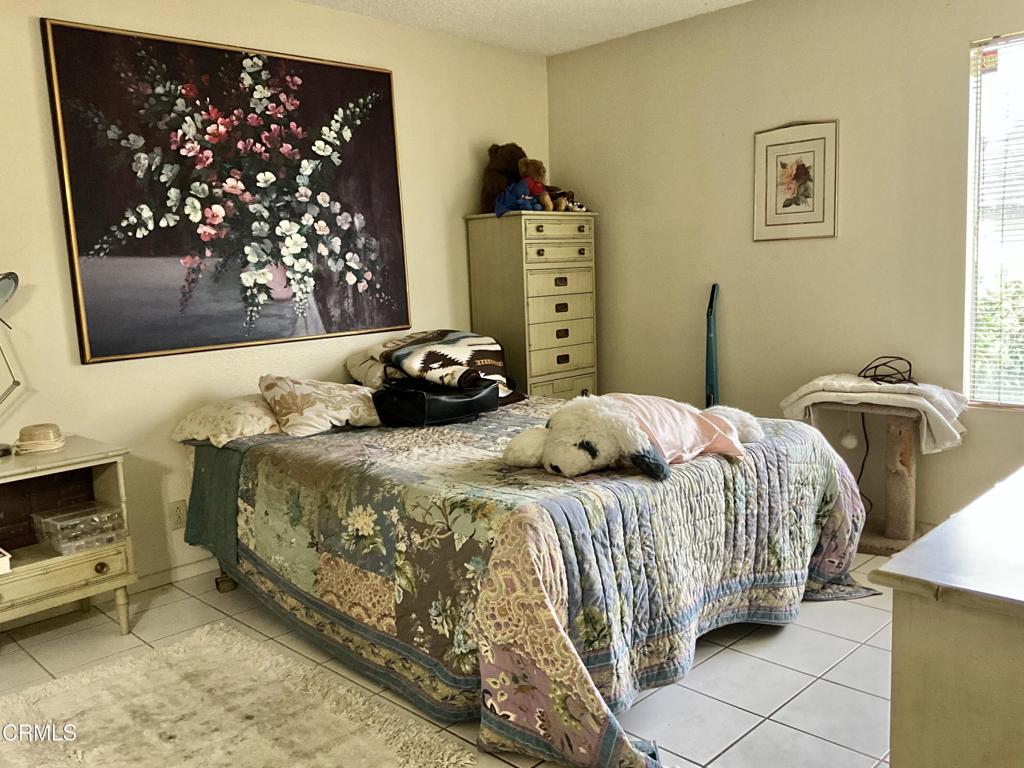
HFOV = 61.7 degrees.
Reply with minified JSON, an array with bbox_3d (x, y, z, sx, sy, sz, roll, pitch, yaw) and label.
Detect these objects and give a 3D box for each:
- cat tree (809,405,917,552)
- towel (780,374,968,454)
[{"bbox_3d":[1.576,0.380,3.667,0.460,0.620,0.380,5,11,44],"label":"cat tree"},{"bbox_3d":[1.526,0.103,3.639,0.740,0.250,0.390,5,11,44],"label":"towel"}]

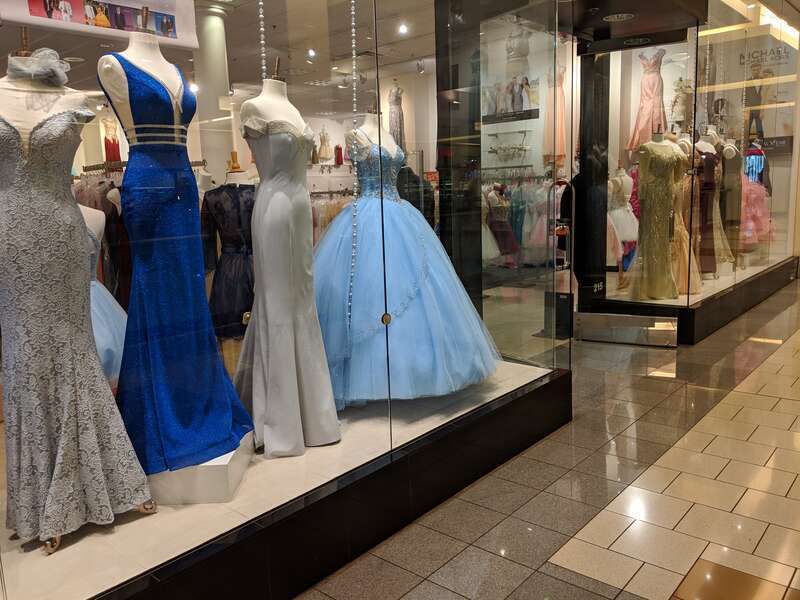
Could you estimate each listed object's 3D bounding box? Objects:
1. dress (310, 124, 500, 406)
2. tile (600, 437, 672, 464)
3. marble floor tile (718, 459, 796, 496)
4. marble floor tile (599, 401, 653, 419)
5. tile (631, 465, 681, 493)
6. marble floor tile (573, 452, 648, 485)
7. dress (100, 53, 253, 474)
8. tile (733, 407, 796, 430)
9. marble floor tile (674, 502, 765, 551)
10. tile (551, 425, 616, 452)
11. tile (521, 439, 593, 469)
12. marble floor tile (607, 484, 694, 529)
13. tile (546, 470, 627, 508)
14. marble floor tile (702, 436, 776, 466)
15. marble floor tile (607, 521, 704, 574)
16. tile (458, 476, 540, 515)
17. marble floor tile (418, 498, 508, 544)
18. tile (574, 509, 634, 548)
[{"bbox_3d":[-0.113,-0.281,3.827,1.360,1.480,1.360,4,11,36],"label":"dress"},{"bbox_3d":[1.323,0.847,3.523,0.305,0.012,0.305,6,12,41],"label":"tile"},{"bbox_3d":[1.782,0.891,3.117,0.302,0.014,0.302,6,12,41],"label":"marble floor tile"},{"bbox_3d":[1.498,0.737,4.174,0.305,0.012,0.305,6,12,41],"label":"marble floor tile"},{"bbox_3d":[1.298,0.909,3.160,0.154,0.010,0.305,5,12,42],"label":"tile"},{"bbox_3d":[1.121,0.890,3.297,0.305,0.012,0.305,6,12,41],"label":"marble floor tile"},{"bbox_3d":[-1.017,-0.170,2.553,0.660,1.560,0.600,2,10,27],"label":"dress"},{"bbox_3d":[2.282,0.747,3.899,0.308,0.010,0.305,5,12,42],"label":"tile"},{"bbox_3d":[1.377,0.979,2.670,0.302,0.014,0.302,6,12,41],"label":"marble floor tile"},{"bbox_3d":[1.100,0.824,3.723,0.302,0.014,0.302,6,12,41],"label":"tile"},{"bbox_3d":[0.897,0.867,3.499,0.302,0.014,0.302,6,12,41],"label":"tile"},{"bbox_3d":[1.152,0.959,2.886,0.308,0.010,0.305,5,12,42],"label":"marble floor tile"},{"bbox_3d":[0.922,0.933,3.074,0.302,0.014,0.302,6,12,41],"label":"tile"},{"bbox_3d":[1.876,0.836,3.453,0.308,0.010,0.305,5,12,42],"label":"marble floor tile"},{"bbox_3d":[1.064,1.014,2.560,0.308,0.010,0.305,5,12,42],"label":"marble floor tile"},{"bbox_3d":[0.488,0.953,3.045,0.305,0.012,0.305,6,12,41],"label":"tile"},{"bbox_3d":[0.287,0.996,2.820,0.305,0.012,0.305,6,12,41],"label":"marble floor tile"},{"bbox_3d":[0.890,0.994,2.699,0.149,0.014,0.302,6,12,41],"label":"tile"}]

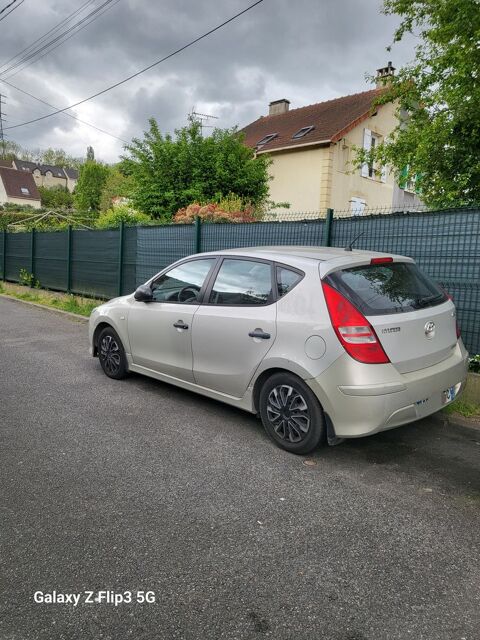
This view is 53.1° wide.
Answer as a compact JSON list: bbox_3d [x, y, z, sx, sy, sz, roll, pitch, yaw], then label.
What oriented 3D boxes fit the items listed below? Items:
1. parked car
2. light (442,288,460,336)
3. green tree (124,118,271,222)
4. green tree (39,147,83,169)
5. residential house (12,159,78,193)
[{"bbox_3d":[0.024,0.016,5.019,1.790,1.480,4.260,-8,12,-43],"label":"parked car"},{"bbox_3d":[1.776,-0.092,4.126,0.280,0.460,0.370,-8,12,-43],"label":"light"},{"bbox_3d":[-1.155,-3.121,12.787,3.800,4.400,3.900,-8,12,-43],"label":"green tree"},{"bbox_3d":[-45.220,-38.922,121.100,12.000,12.000,11.000,1,9,0],"label":"green tree"},{"bbox_3d":[-41.798,-30.253,102.775,15.000,8.000,9.000,-7,12,-42],"label":"residential house"}]

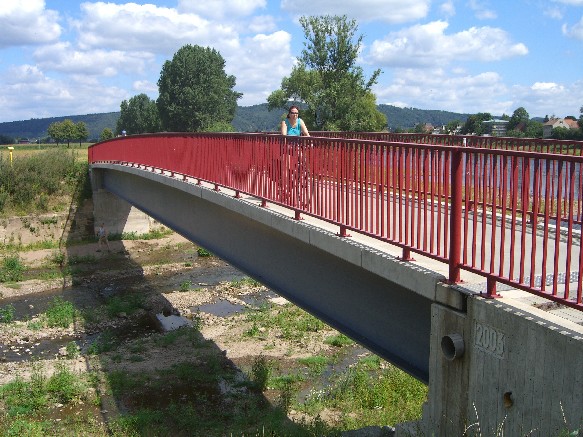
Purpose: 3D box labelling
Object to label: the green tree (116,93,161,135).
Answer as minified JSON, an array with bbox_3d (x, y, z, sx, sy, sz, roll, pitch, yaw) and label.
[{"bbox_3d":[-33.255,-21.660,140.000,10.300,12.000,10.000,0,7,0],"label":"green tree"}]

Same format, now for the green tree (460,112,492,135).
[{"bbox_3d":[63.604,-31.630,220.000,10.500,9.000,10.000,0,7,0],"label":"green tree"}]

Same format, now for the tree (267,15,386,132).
[{"bbox_3d":[3.938,-15.077,72.000,13.000,15.200,12.000,0,7,0],"label":"tree"}]

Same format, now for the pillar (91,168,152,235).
[{"bbox_3d":[-11.475,-1.169,42.941,3.700,4.300,1.400,-3,8,-22],"label":"pillar"}]

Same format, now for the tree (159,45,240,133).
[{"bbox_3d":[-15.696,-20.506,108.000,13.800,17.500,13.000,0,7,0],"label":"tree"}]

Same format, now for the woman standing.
[{"bbox_3d":[0.059,-0.854,9.500,0.500,1.640,0.380,1,7,12],"label":"woman standing"}]

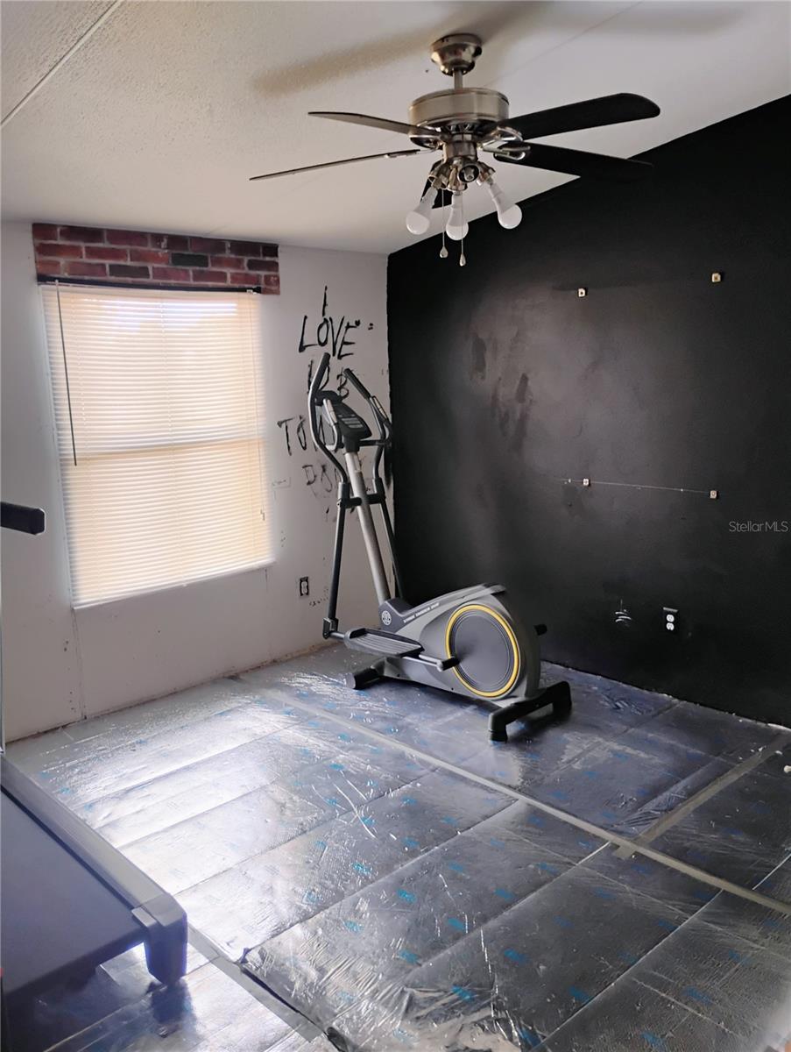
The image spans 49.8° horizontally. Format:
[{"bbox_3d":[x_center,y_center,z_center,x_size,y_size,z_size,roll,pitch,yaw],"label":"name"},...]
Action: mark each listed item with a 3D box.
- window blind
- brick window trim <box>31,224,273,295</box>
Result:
[{"bbox_3d":[-1.074,-0.414,4.116,1.116,1.427,0.040,-11,14,-42],"label":"window blind"},{"bbox_3d":[-1.057,-1.243,4.010,1.255,0.247,0.020,-11,14,-42],"label":"brick window trim"}]

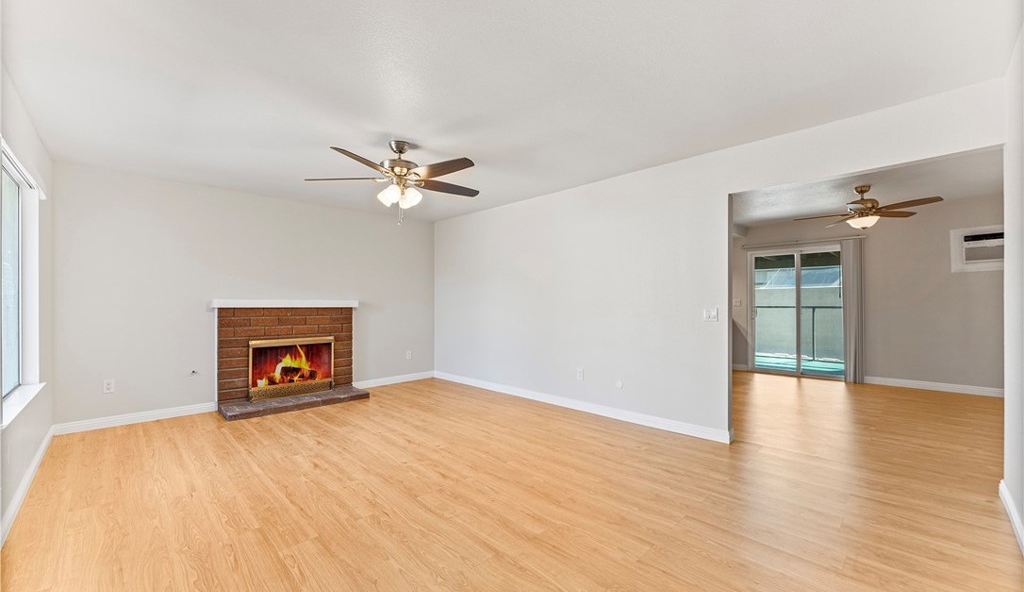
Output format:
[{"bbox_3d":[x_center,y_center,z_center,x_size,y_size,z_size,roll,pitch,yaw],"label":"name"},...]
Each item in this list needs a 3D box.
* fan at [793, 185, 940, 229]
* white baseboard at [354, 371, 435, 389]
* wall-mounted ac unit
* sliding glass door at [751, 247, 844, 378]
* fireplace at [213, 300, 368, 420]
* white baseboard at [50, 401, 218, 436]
[{"bbox_3d":[3.878,-0.972,4.404,1.280,0.470,1.280,0,-1,-44],"label":"fan"},{"bbox_3d":[-1.679,1.228,5.849,1.290,0.095,0.018,0,-1,-44],"label":"white baseboard"},{"bbox_3d":[5.896,-0.570,4.801,0.160,0.535,0.800,0,-1,-44],"label":"wall-mounted ac unit"},{"bbox_3d":[4.498,0.253,6.255,0.100,2.030,1.420,0,-1,-44],"label":"sliding glass door"},{"bbox_3d":[-2.501,0.659,4.675,1.570,1.210,0.550,0,-1,-44],"label":"fireplace"},{"bbox_3d":[-3.636,1.203,3.933,1.185,0.092,0.018,0,-1,-44],"label":"white baseboard"}]

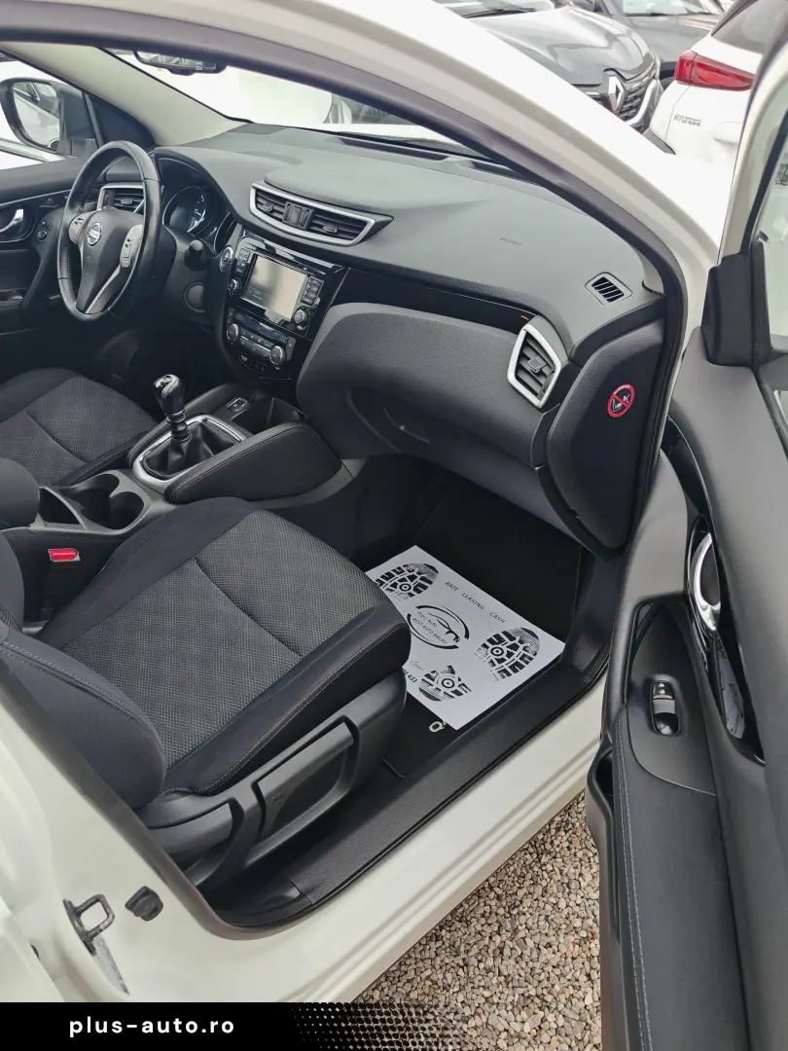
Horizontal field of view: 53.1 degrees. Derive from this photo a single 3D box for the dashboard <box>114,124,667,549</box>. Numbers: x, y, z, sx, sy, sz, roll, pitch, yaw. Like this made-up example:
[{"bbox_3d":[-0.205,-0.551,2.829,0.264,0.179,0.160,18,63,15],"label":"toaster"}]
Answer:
[{"bbox_3d":[-0.071,-0.489,1.665,0.630,0.485,1.420,-22,42,-39],"label":"dashboard"}]

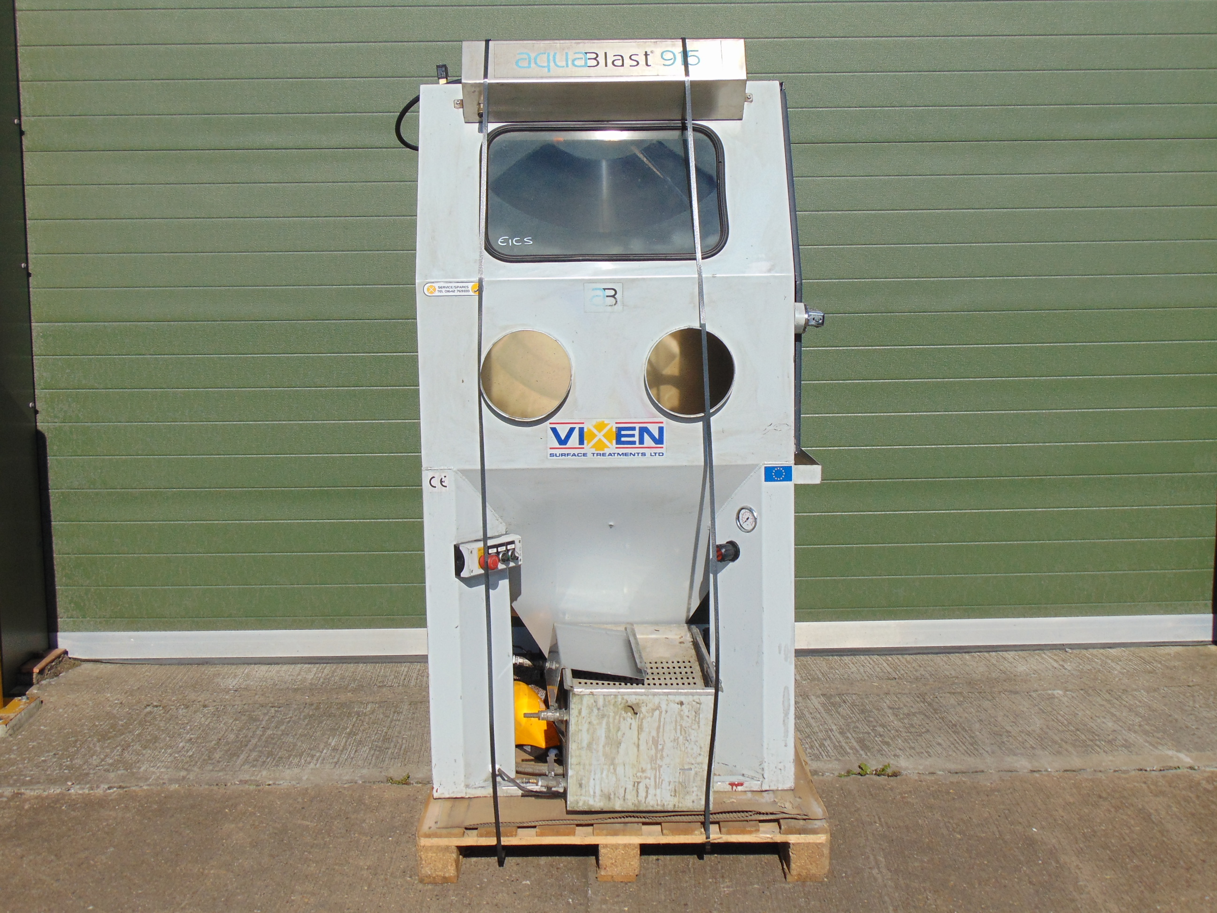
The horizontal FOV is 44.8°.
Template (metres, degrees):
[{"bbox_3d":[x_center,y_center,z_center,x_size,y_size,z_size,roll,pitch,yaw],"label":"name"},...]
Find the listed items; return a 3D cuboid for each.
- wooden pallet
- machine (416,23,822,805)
[{"bbox_3d":[0.042,0.893,4.168,1.000,0.140,1.200,-1,7,1],"label":"wooden pallet"},{"bbox_3d":[0.026,-0.112,4.011,1.005,1.888,0.920,-1,7,-1],"label":"machine"}]

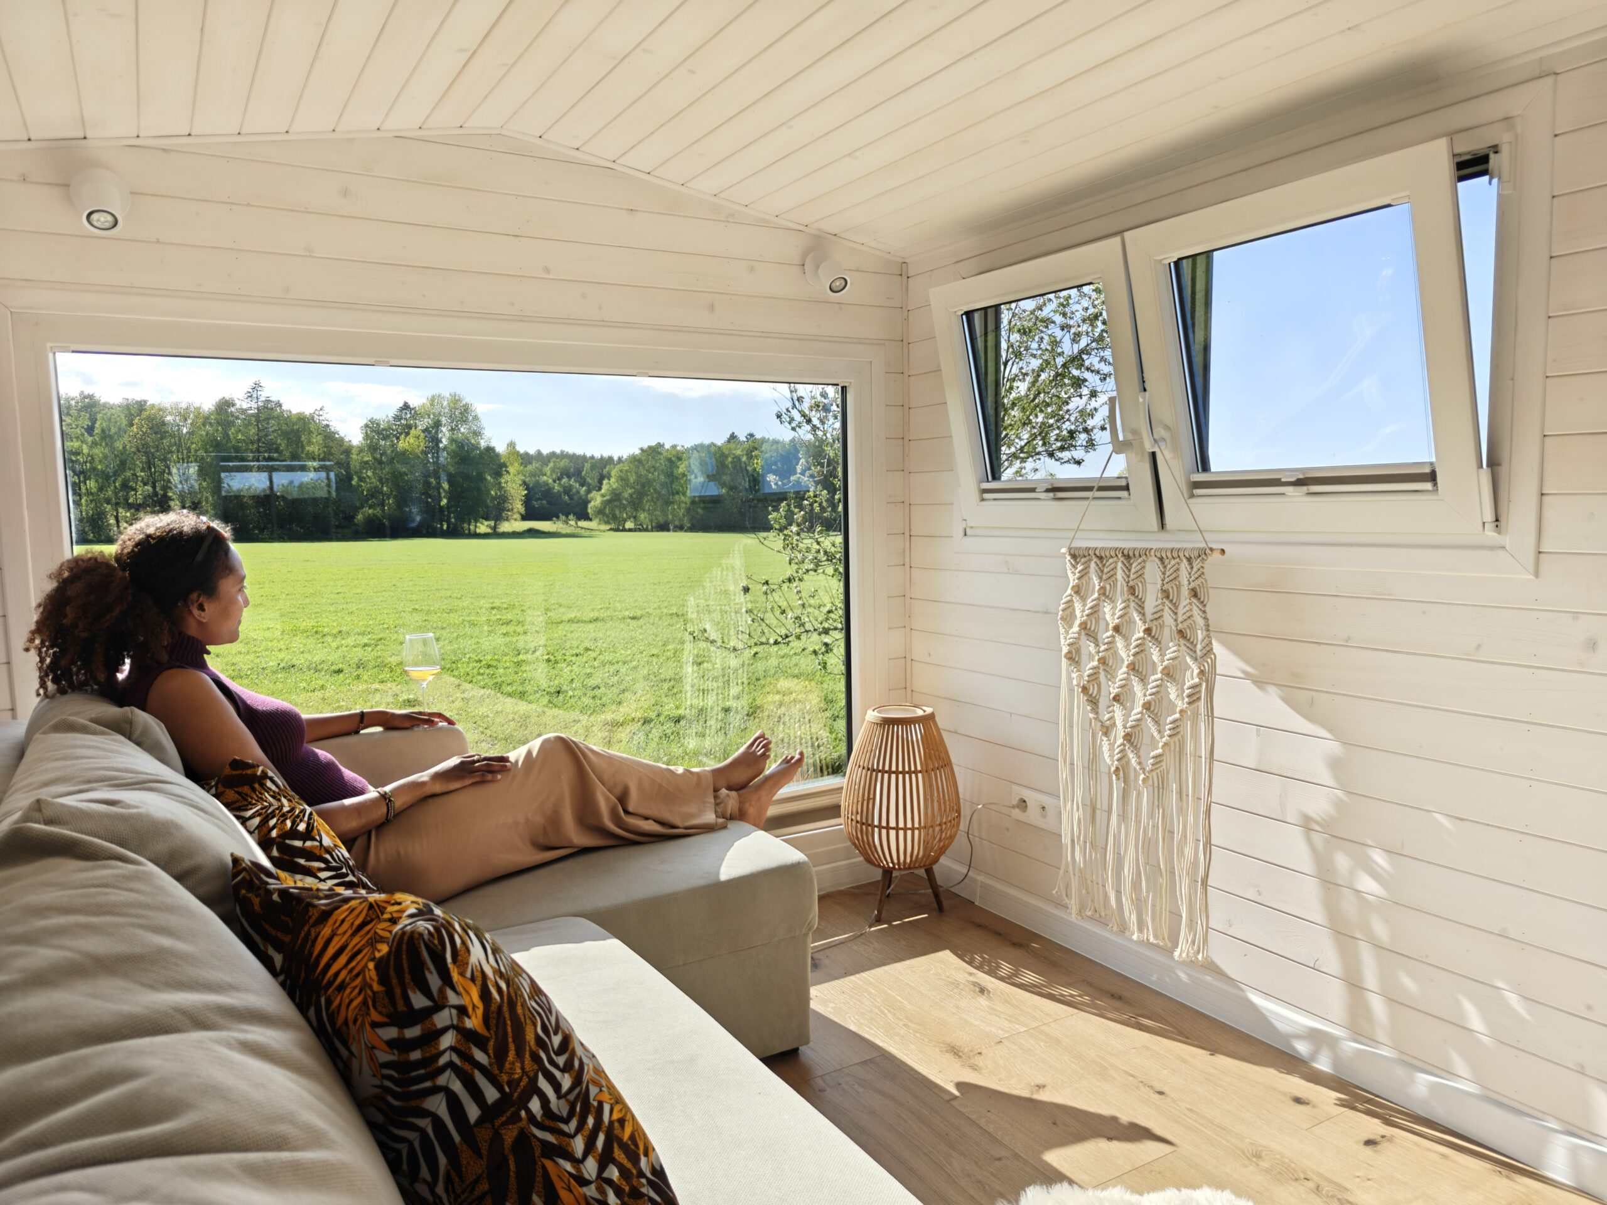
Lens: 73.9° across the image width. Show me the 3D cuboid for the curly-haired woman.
[{"bbox_3d":[-0.650,0.174,2.168,1.455,0.730,0.449,-5,6,-31],"label":"curly-haired woman"}]

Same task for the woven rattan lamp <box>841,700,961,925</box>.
[{"bbox_3d":[0.265,0.577,2.972,0.330,0.573,0.330,-1,5,0],"label":"woven rattan lamp"}]

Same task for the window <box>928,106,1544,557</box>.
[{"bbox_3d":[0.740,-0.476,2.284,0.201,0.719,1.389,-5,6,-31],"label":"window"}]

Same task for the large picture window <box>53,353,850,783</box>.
[{"bbox_3d":[-0.655,0.015,2.593,1.829,1.127,0.081,-5,6,-31],"label":"large picture window"}]

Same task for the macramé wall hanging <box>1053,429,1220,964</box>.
[{"bbox_3d":[0.731,0.213,2.365,0.048,1.161,0.440,-5,6,-31],"label":"macramé wall hanging"}]

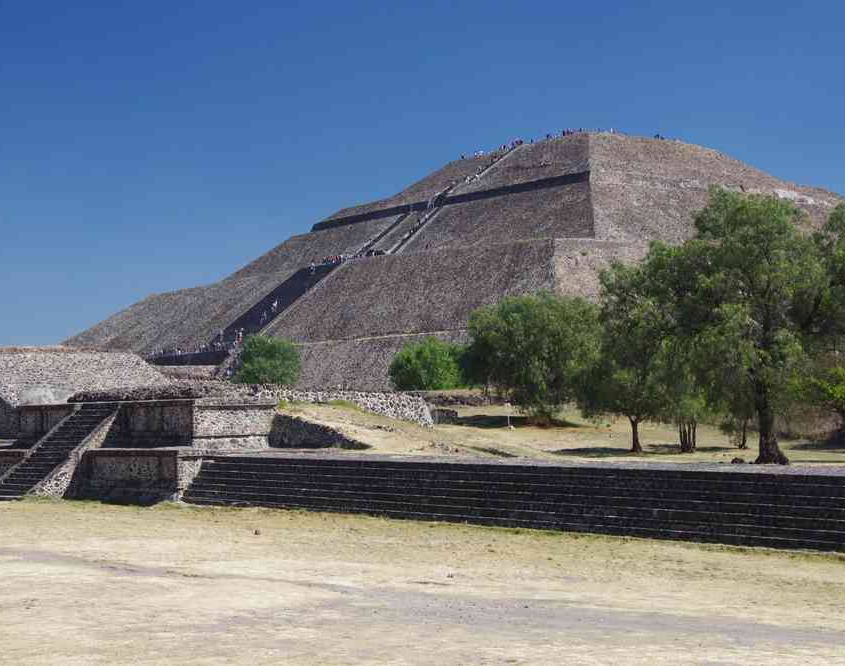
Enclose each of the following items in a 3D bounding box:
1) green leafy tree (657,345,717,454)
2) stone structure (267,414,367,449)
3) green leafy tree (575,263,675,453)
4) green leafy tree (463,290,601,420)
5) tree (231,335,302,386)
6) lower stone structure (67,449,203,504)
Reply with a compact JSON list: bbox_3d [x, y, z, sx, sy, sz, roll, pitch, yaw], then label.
[{"bbox_3d":[12.833,3.220,86.000,3.051,5.327,2.898,0,-3,8],"label":"green leafy tree"},{"bbox_3d":[-4.529,4.643,82.536,1.500,1.650,8.000,2,-4,-34],"label":"stone structure"},{"bbox_3d":[9.602,1.159,84.000,4.966,8.987,4.718,0,-3,7],"label":"green leafy tree"},{"bbox_3d":[6.690,1.540,107.997,8.149,8.006,7.742,0,-3,4],"label":"green leafy tree"},{"bbox_3d":[-11.244,2.282,127.985,5.045,4.348,4.793,0,-3,-5],"label":"tree"},{"bbox_3d":[-13.913,6.867,85.866,2.200,2.450,11.800,2,-4,-34],"label":"lower stone structure"}]

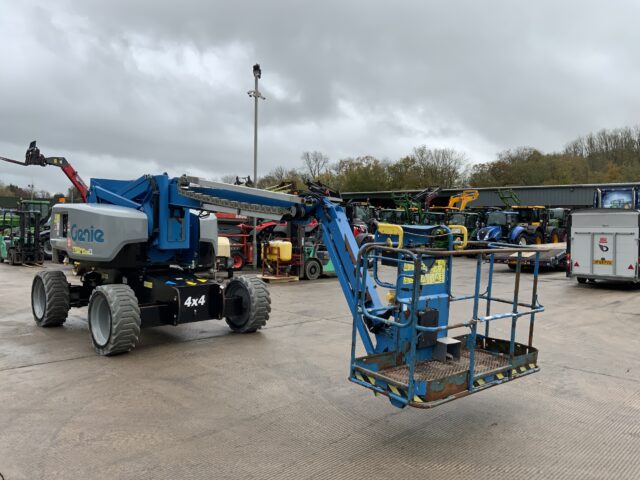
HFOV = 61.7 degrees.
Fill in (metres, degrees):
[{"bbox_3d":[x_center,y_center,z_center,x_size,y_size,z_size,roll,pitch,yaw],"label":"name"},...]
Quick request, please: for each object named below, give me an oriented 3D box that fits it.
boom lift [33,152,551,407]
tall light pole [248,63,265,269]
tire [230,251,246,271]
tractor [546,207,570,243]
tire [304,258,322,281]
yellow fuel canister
[{"bbox_3d":[-1.250,0.230,7.150,7.500,2.450,2.620,2,2,45],"label":"boom lift"},{"bbox_3d":[-2.340,-2.688,19.901,0.600,7.580,0.500,1,1,6],"label":"tall light pole"},{"bbox_3d":[-2.979,0.749,19.600,0.730,0.730,0.250,0,2,-18],"label":"tire"},{"bbox_3d":[16.820,-0.699,37.500,2.350,2.850,4.500,2,2,45],"label":"tractor"},{"bbox_3d":[-0.198,0.909,16.300,0.610,0.610,0.200,0,2,-30],"label":"tire"},{"bbox_3d":[-1.238,0.334,16.000,0.860,0.620,0.680,1,1,6],"label":"yellow fuel canister"}]

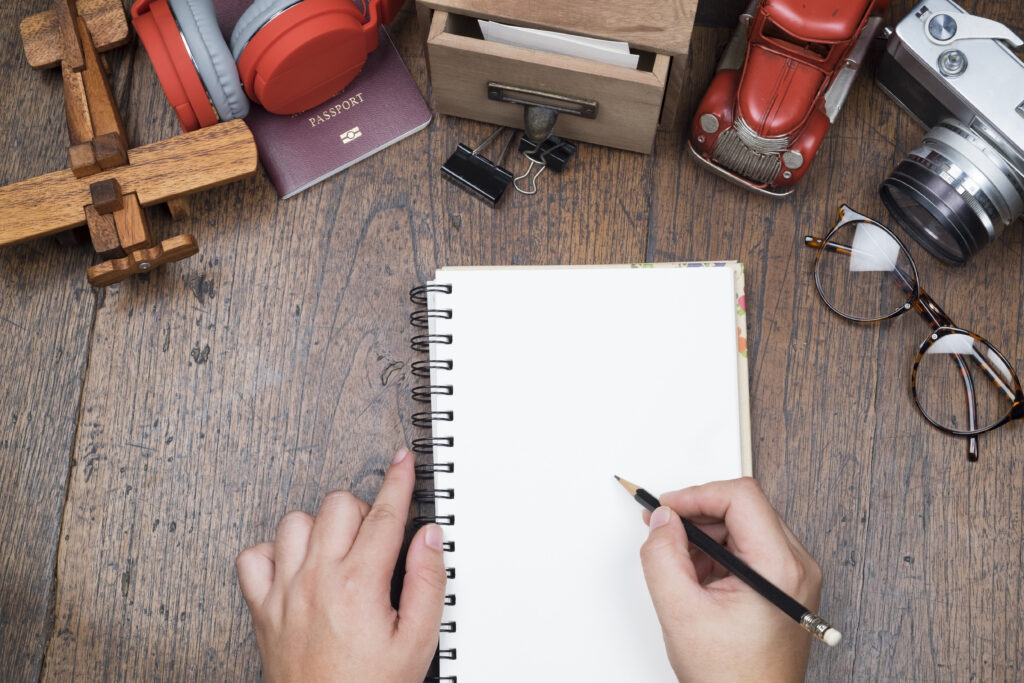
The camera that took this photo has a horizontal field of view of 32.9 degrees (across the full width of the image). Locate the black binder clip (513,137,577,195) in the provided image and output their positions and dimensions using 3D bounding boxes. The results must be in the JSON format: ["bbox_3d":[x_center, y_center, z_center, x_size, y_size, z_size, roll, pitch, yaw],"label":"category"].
[{"bbox_3d":[0.014,-0.092,0.878,0.026,0.019,0.034,30,79,6],"label":"black binder clip"}]

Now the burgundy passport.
[{"bbox_3d":[-0.108,-0.146,0.895,0.088,0.006,0.125,-28,80,-6],"label":"burgundy passport"}]

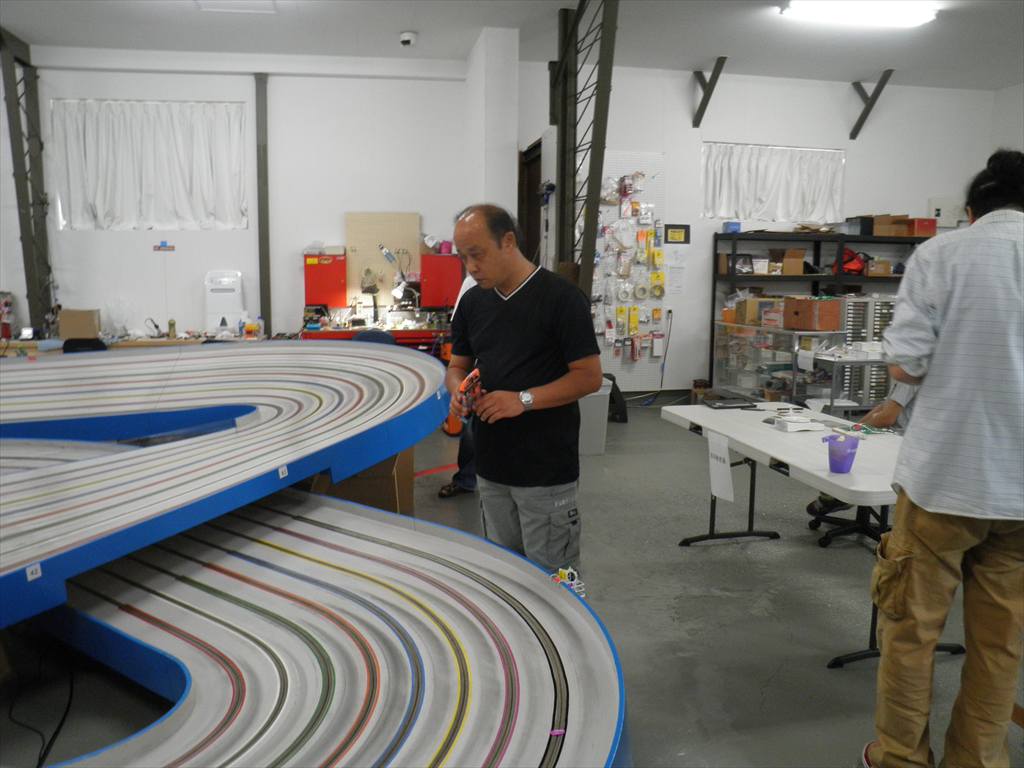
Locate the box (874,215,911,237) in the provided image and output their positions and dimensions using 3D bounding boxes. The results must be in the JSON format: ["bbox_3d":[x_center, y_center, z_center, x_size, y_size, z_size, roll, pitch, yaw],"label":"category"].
[{"bbox_3d":[3.986,-1.698,8.916,0.417,0.218,0.300,-1,8,-12],"label":"box"}]

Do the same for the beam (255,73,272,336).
[{"bbox_3d":[-2.371,-1.306,7.999,0.110,3.240,0.100,-1,8,-9],"label":"beam"}]

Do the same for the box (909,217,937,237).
[{"bbox_3d":[4.406,-1.689,9.011,0.271,0.189,0.300,-1,8,-12],"label":"box"}]

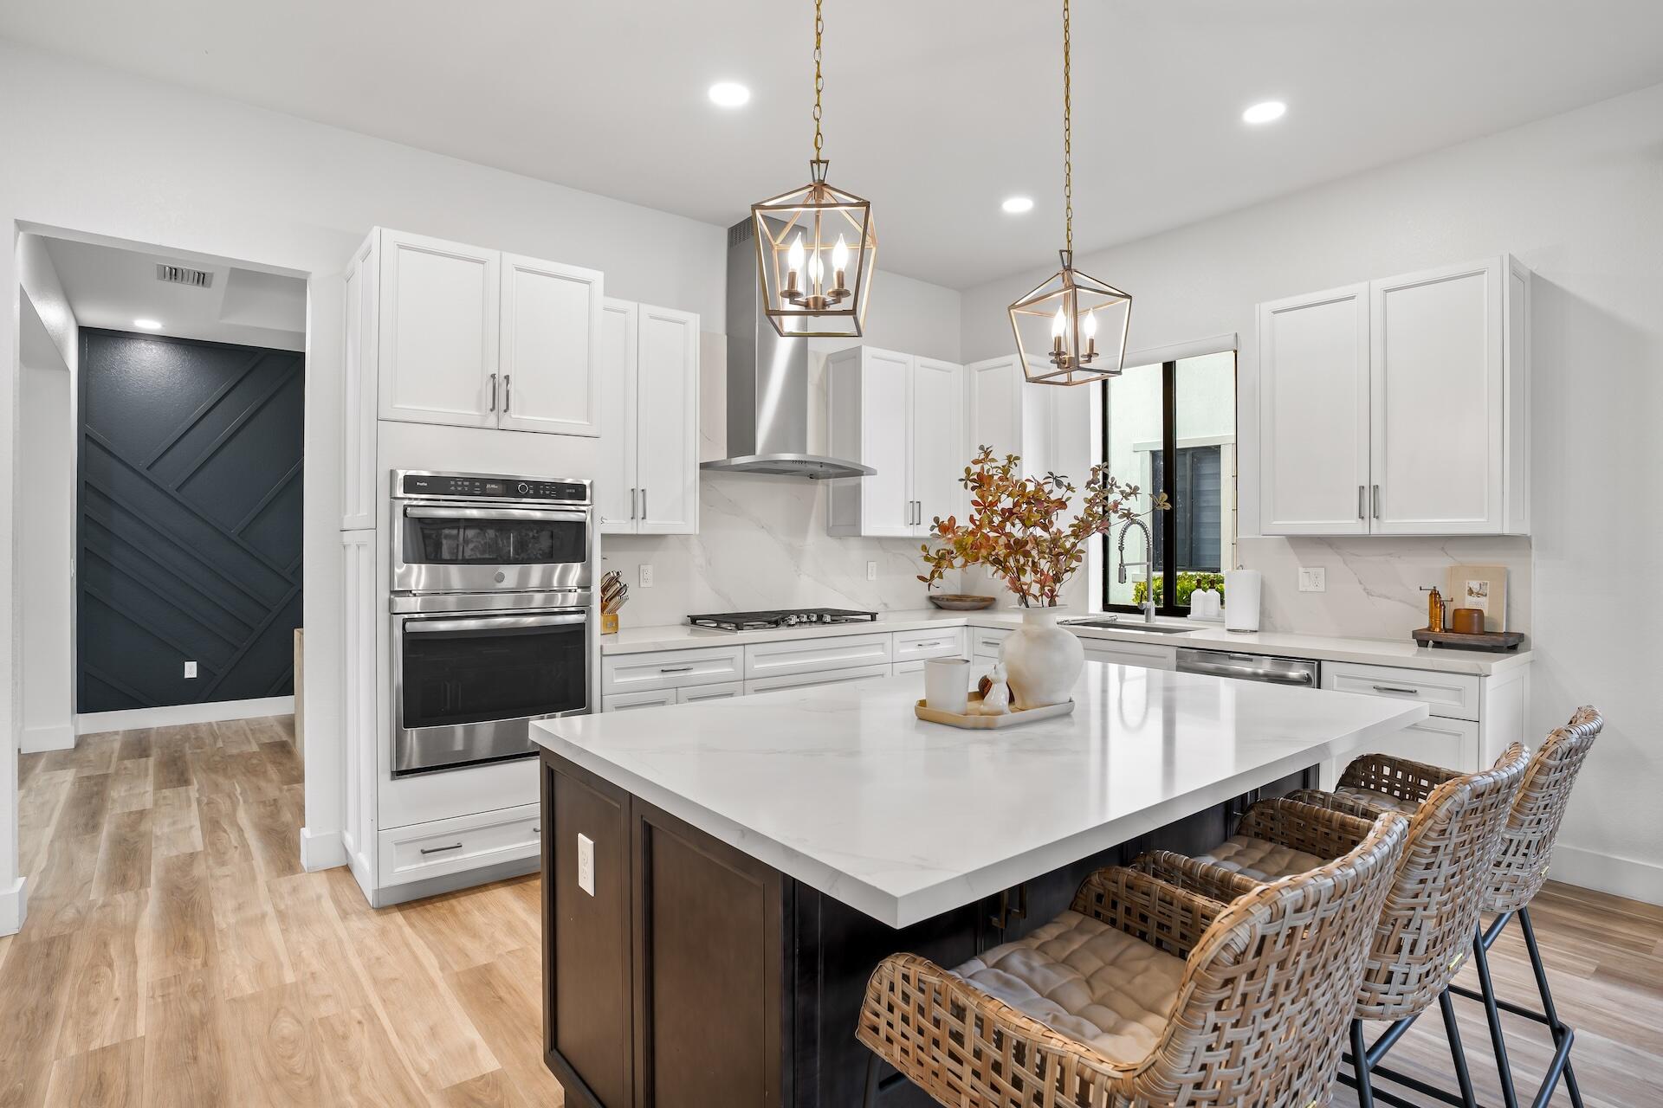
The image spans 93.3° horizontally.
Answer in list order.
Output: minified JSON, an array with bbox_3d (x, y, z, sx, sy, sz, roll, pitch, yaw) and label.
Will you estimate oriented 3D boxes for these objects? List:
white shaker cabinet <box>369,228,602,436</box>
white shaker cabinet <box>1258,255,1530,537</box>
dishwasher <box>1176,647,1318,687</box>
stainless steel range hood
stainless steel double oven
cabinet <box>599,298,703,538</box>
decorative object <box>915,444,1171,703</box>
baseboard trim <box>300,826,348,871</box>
[{"bbox_3d":[-1.520,-0.847,3.366,0.850,0.712,0.631,0,0,-39],"label":"white shaker cabinet"},{"bbox_3d":[2.505,-0.637,3.560,0.350,1.103,0.946,0,0,-39],"label":"white shaker cabinet"},{"bbox_3d":[2.106,0.858,3.763,0.609,0.817,0.618,0,0,-39],"label":"dishwasher"},{"bbox_3d":[-0.296,-1.148,4.405,0.924,1.380,0.548,0,0,-39],"label":"stainless steel range hood"},{"bbox_3d":[-1.498,0.260,3.345,0.763,1.139,0.629,0,0,-39],"label":"stainless steel double oven"},{"bbox_3d":[-1.032,-0.663,3.955,0.649,1.129,0.327,0,0,-39],"label":"cabinet"},{"bbox_3d":[0.529,0.055,1.980,0.610,0.649,0.480,0,0,0],"label":"decorative object"},{"bbox_3d":[-2.142,1.236,3.317,0.154,0.147,0.137,0,0,-39],"label":"baseboard trim"}]

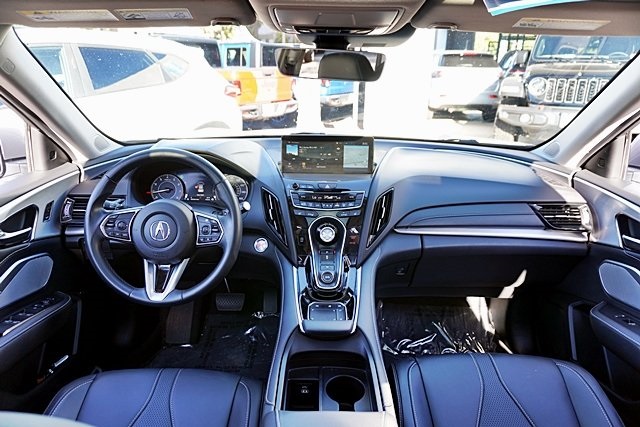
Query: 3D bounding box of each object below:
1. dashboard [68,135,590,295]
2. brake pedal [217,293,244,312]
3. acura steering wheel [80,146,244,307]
[{"bbox_3d":[0.024,-0.007,1.308,1.450,0.430,0.470,0,20,0],"label":"dashboard"},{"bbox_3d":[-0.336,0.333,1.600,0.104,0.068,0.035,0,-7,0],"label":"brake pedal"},{"bbox_3d":[-0.372,0.034,1.025,0.370,0.370,0.120,0,-3,0],"label":"acura steering wheel"}]

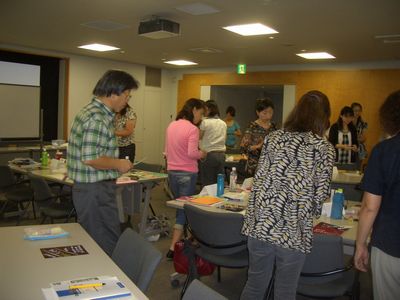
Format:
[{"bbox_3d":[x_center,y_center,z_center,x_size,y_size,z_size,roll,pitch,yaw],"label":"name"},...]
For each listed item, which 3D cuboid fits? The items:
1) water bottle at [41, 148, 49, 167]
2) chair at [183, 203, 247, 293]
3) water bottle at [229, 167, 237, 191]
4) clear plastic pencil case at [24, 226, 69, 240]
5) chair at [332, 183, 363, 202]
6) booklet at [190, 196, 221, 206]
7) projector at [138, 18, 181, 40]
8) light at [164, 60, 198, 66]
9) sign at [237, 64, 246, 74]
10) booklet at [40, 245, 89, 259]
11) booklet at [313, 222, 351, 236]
[{"bbox_3d":[-1.849,0.089,4.823,0.067,0.208,0.067,6,5,39],"label":"water bottle"},{"bbox_3d":[0.173,0.781,2.886,0.520,0.790,0.550,5,5,24],"label":"chair"},{"bbox_3d":[0.313,0.269,3.735,0.066,0.218,0.066,6,5,39],"label":"water bottle"},{"bbox_3d":[-0.793,0.432,2.098,0.205,0.028,0.120,0,5,-31],"label":"clear plastic pencil case"},{"bbox_3d":[1.317,0.724,3.788,0.500,0.800,0.540,6,5,39],"label":"chair"},{"bbox_3d":[0.053,0.402,3.170,0.190,0.012,0.245,5,5,29],"label":"booklet"},{"bbox_3d":[-0.538,-1.595,5.349,0.450,0.150,0.320,6,5,39],"label":"projector"},{"bbox_3d":[-0.469,-2.186,10.150,0.600,0.050,0.600,7,6,38],"label":"light"},{"bbox_3d":[0.972,-1.876,9.400,0.215,0.215,0.050,7,6,38],"label":"sign"},{"bbox_3d":[-0.668,0.501,1.992,0.207,0.006,0.147,0,5,-27],"label":"booklet"},{"bbox_3d":[0.855,0.519,2.620,0.200,0.008,0.265,7,6,38],"label":"booklet"}]

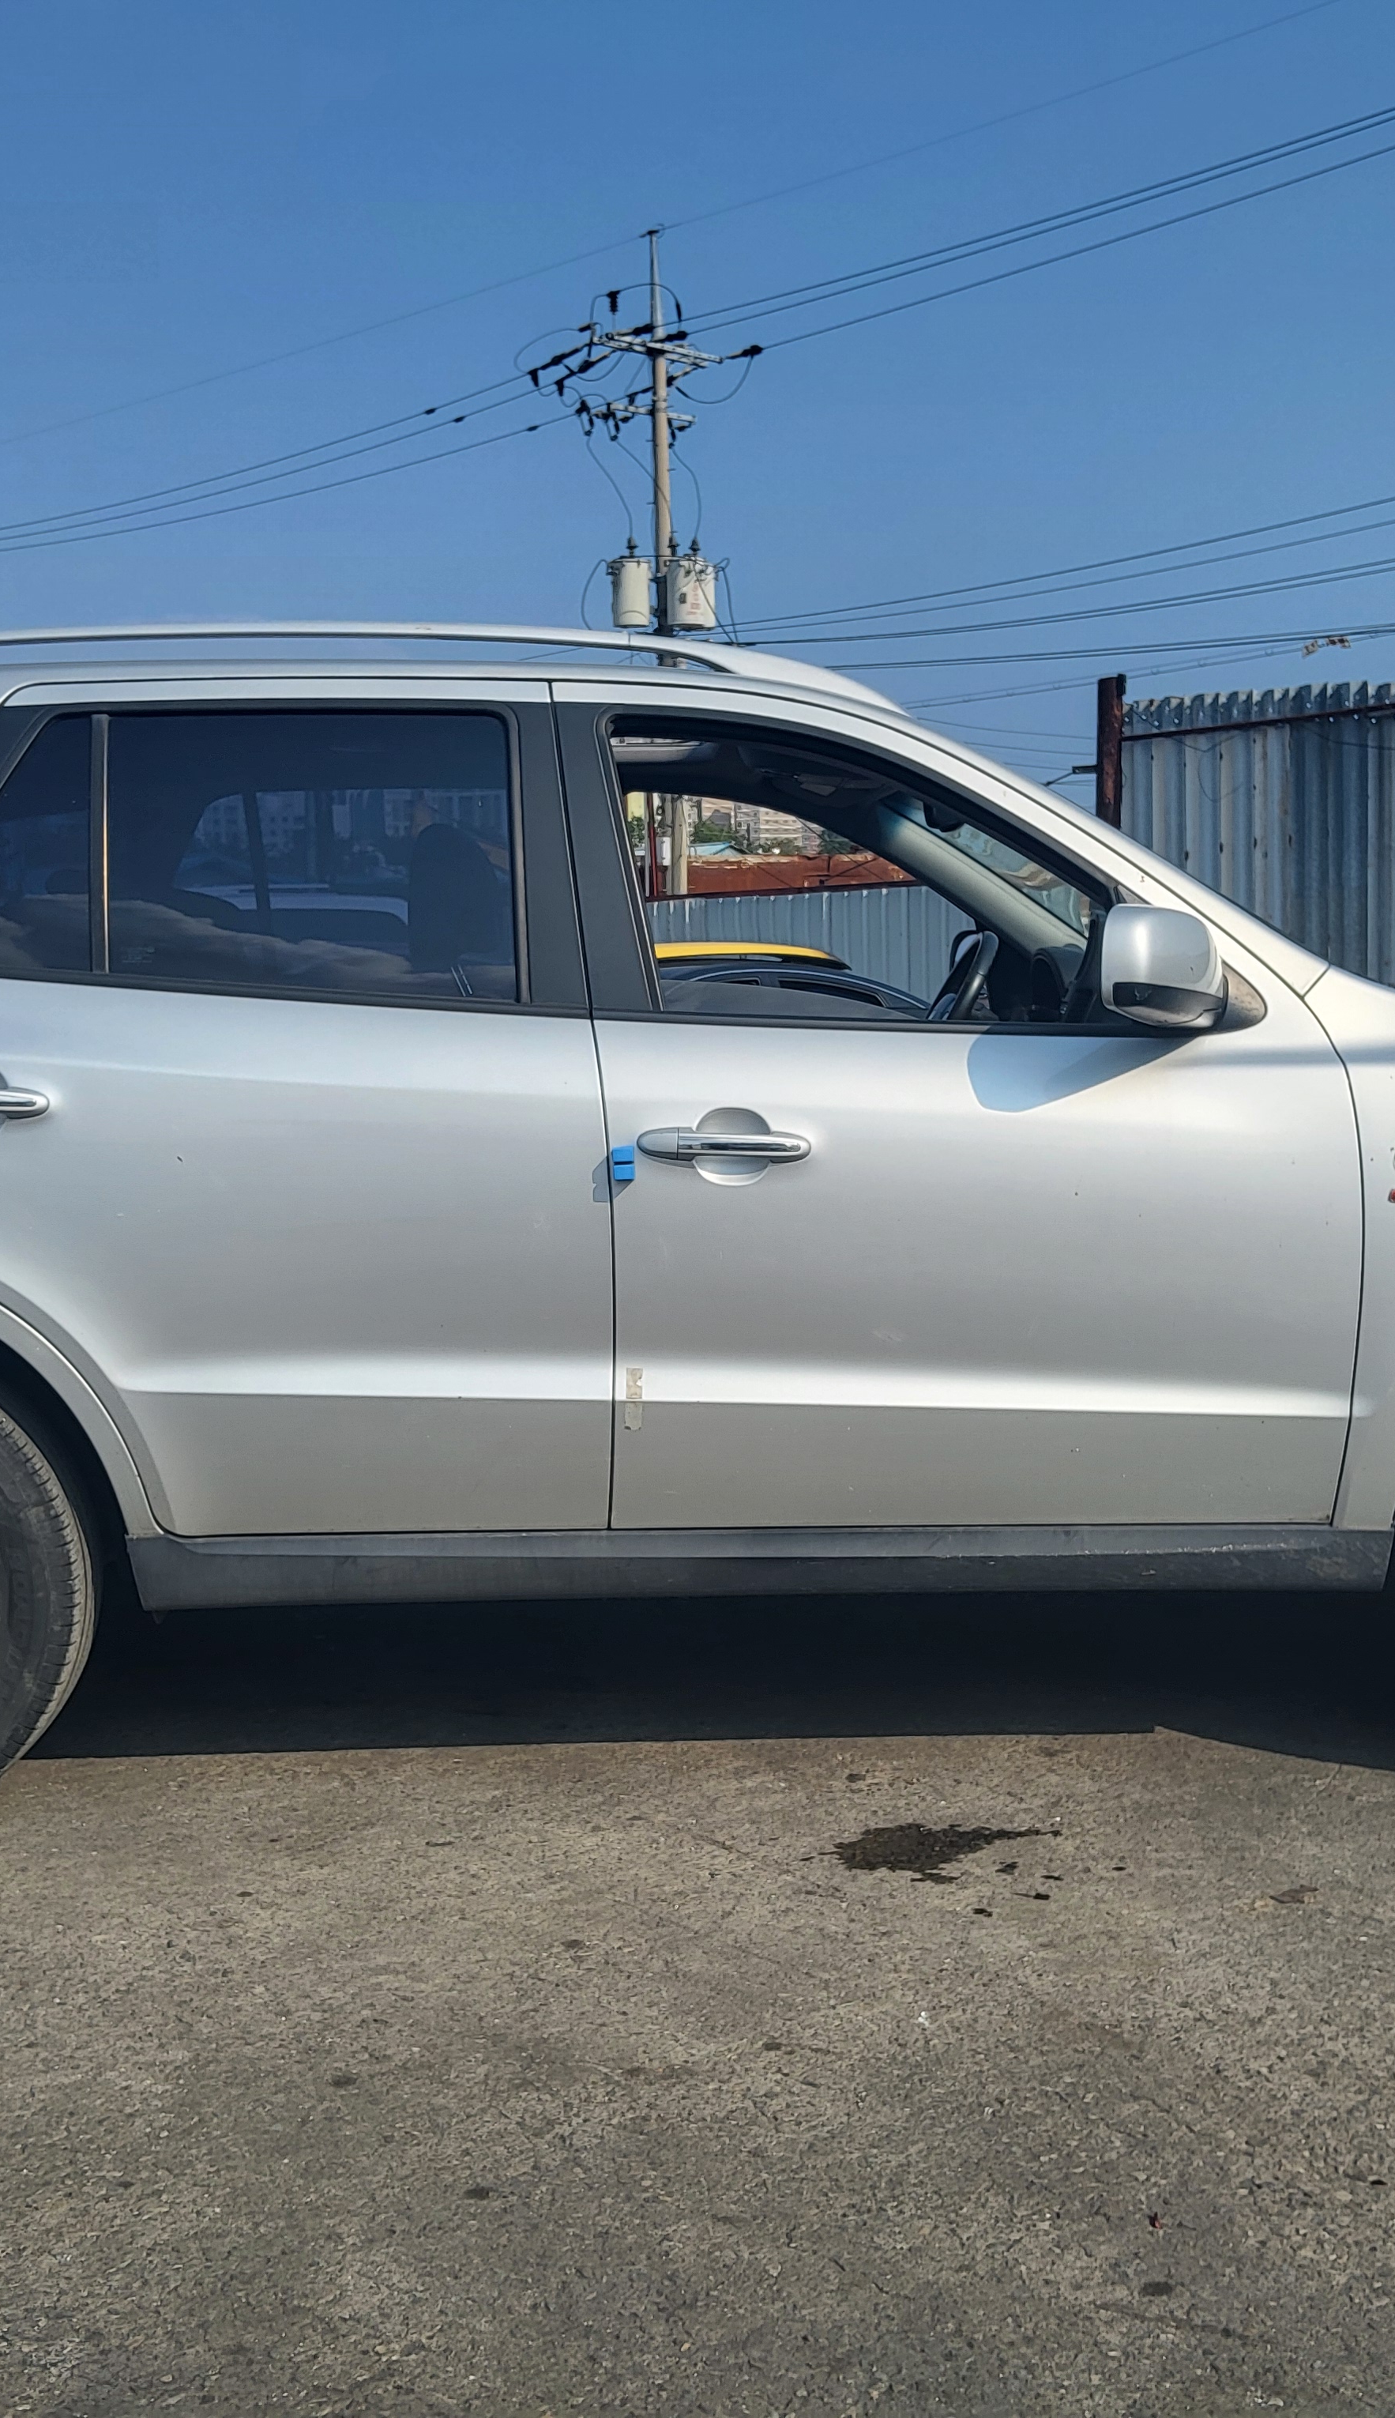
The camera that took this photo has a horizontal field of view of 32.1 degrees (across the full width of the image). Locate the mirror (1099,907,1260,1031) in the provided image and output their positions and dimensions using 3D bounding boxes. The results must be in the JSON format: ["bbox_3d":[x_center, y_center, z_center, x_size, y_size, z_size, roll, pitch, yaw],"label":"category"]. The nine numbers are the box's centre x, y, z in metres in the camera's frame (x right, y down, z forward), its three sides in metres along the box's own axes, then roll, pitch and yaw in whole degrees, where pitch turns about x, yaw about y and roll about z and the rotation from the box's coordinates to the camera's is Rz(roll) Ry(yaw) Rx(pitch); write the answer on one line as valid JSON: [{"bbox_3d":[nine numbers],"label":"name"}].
[{"bbox_3d":[0.655,-0.323,3.318,0.240,0.175,0.230,-1,5,-1],"label":"mirror"}]

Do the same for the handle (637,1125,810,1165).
[{"bbox_3d":[0.038,-0.089,3.384,0.244,0.054,0.050,-1,5,-1],"label":"handle"}]

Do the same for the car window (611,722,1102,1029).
[{"bbox_3d":[0.241,-0.490,3.503,0.706,0.502,0.050,-1,-14,-5],"label":"car window"}]

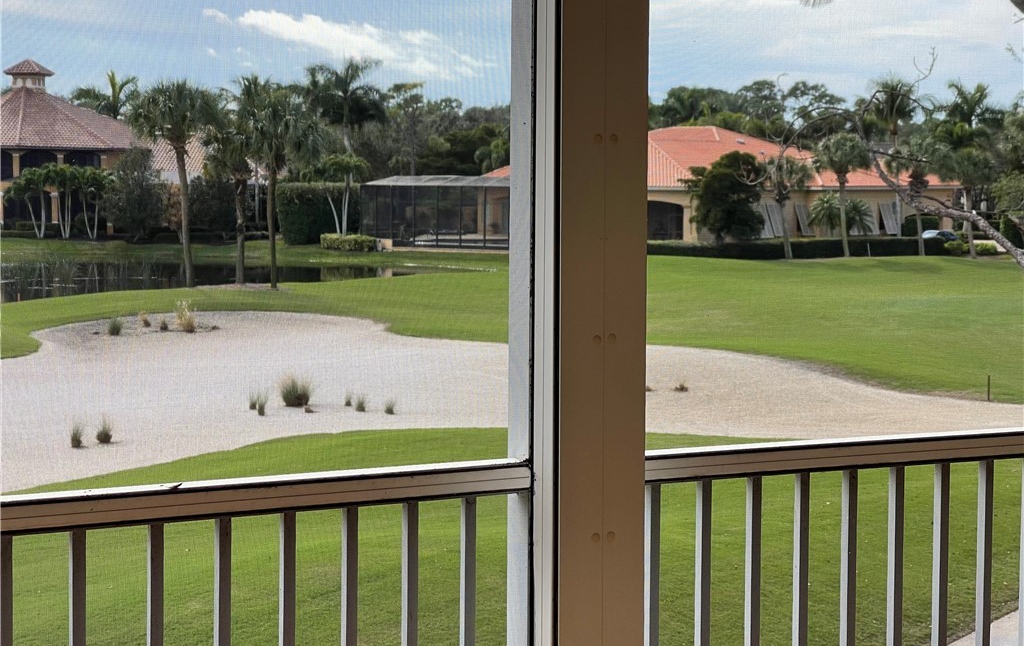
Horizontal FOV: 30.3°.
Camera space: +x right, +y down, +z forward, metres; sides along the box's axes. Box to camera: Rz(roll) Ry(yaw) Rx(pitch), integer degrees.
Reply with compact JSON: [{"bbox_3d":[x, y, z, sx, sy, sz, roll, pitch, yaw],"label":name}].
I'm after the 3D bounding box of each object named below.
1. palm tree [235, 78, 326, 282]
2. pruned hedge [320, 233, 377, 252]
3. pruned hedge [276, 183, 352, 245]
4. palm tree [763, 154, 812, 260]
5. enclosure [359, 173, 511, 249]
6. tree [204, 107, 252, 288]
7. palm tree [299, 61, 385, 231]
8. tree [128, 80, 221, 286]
[{"bbox_3d":[-9.713,-5.937,79.430,3.860,8.894,3.860,1,4,0],"label":"palm tree"},{"bbox_3d":[-9.928,-4.858,114.962,3.008,0.987,1.692,3,5,25],"label":"pruned hedge"},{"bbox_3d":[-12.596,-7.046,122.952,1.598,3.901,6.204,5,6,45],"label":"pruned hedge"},{"bbox_3d":[16.825,-7.115,115.620,3.053,6.474,3.053,1,4,0],"label":"palm tree"},{"bbox_3d":[-0.987,-6.920,117.500,14.100,4.136,10.810,3,5,28],"label":"enclosure"},{"bbox_3d":[-12.160,-5.507,81.780,2.538,7.603,2.538,1,4,0],"label":"tree"},{"bbox_3d":[-10.625,-11.067,119.380,5.076,10.846,5.076,1,4,0],"label":"palm tree"},{"bbox_3d":[-14.244,-5.930,79.900,3.883,8.694,3.883,1,4,0],"label":"tree"}]

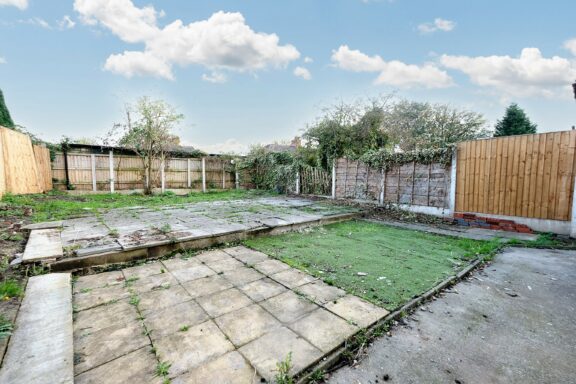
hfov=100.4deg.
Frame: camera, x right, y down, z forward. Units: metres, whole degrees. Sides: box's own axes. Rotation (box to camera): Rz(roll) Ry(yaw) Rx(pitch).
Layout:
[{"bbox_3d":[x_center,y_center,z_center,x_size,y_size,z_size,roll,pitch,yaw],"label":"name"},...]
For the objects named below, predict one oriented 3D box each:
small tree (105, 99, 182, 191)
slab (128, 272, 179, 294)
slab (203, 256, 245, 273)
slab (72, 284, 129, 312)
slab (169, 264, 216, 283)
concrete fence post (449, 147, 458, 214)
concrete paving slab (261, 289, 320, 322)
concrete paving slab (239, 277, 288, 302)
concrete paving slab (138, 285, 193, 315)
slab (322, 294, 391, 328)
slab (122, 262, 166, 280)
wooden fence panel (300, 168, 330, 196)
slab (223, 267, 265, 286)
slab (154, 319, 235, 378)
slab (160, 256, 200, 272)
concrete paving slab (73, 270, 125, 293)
[{"bbox_3d":[-6.018,-1.946,10.100,2.900,4.096,2.800,1,3,0],"label":"small tree"},{"bbox_3d":[-1.561,1.066,2.777,0.443,0.042,0.443,-2,5,-40],"label":"slab"},{"bbox_3d":[-0.813,0.988,3.175,0.412,0.045,0.475,-2,4,-39],"label":"slab"},{"bbox_3d":[-1.901,1.078,2.474,0.443,0.042,0.443,-2,5,-40],"label":"slab"},{"bbox_3d":[-1.146,1.002,2.906,0.412,0.045,0.450,-2,4,-39],"label":"slab"},{"bbox_3d":[4.344,-0.263,6.300,0.115,1.845,0.115,-2,4,-40],"label":"concrete fence post"},{"bbox_3d":[-0.004,1.116,2.336,0.448,0.045,0.448,-2,4,-40],"label":"concrete paving slab"},{"bbox_3d":[-0.291,1.093,2.681,0.448,0.045,0.448,-2,4,-40],"label":"concrete paving slab"},{"bbox_3d":[-1.272,1.092,2.440,0.443,0.042,0.443,-2,5,-40],"label":"concrete paving slab"},{"bbox_3d":[0.582,1.052,2.112,0.387,0.045,0.416,-2,4,-39],"label":"slab"},{"bbox_3d":[-1.867,1.047,3.147,0.448,0.045,0.448,-2,4,-40],"label":"slab"},{"bbox_3d":[1.100,-0.420,9.660,0.060,1.150,1.780,-3,5,-39],"label":"wooden fence panel"},{"bbox_3d":[-0.575,1.071,3.028,0.448,0.045,0.448,-2,4,-40],"label":"slab"},{"bbox_3d":[-0.657,1.073,1.657,0.425,0.045,0.408,-2,4,-39],"label":"slab"},{"bbox_3d":[-1.432,0.982,3.253,0.412,0.045,0.433,-2,4,-39],"label":"slab"},{"bbox_3d":[-2.065,1.013,2.648,0.429,0.045,0.420,-2,4,-39],"label":"concrete paving slab"}]

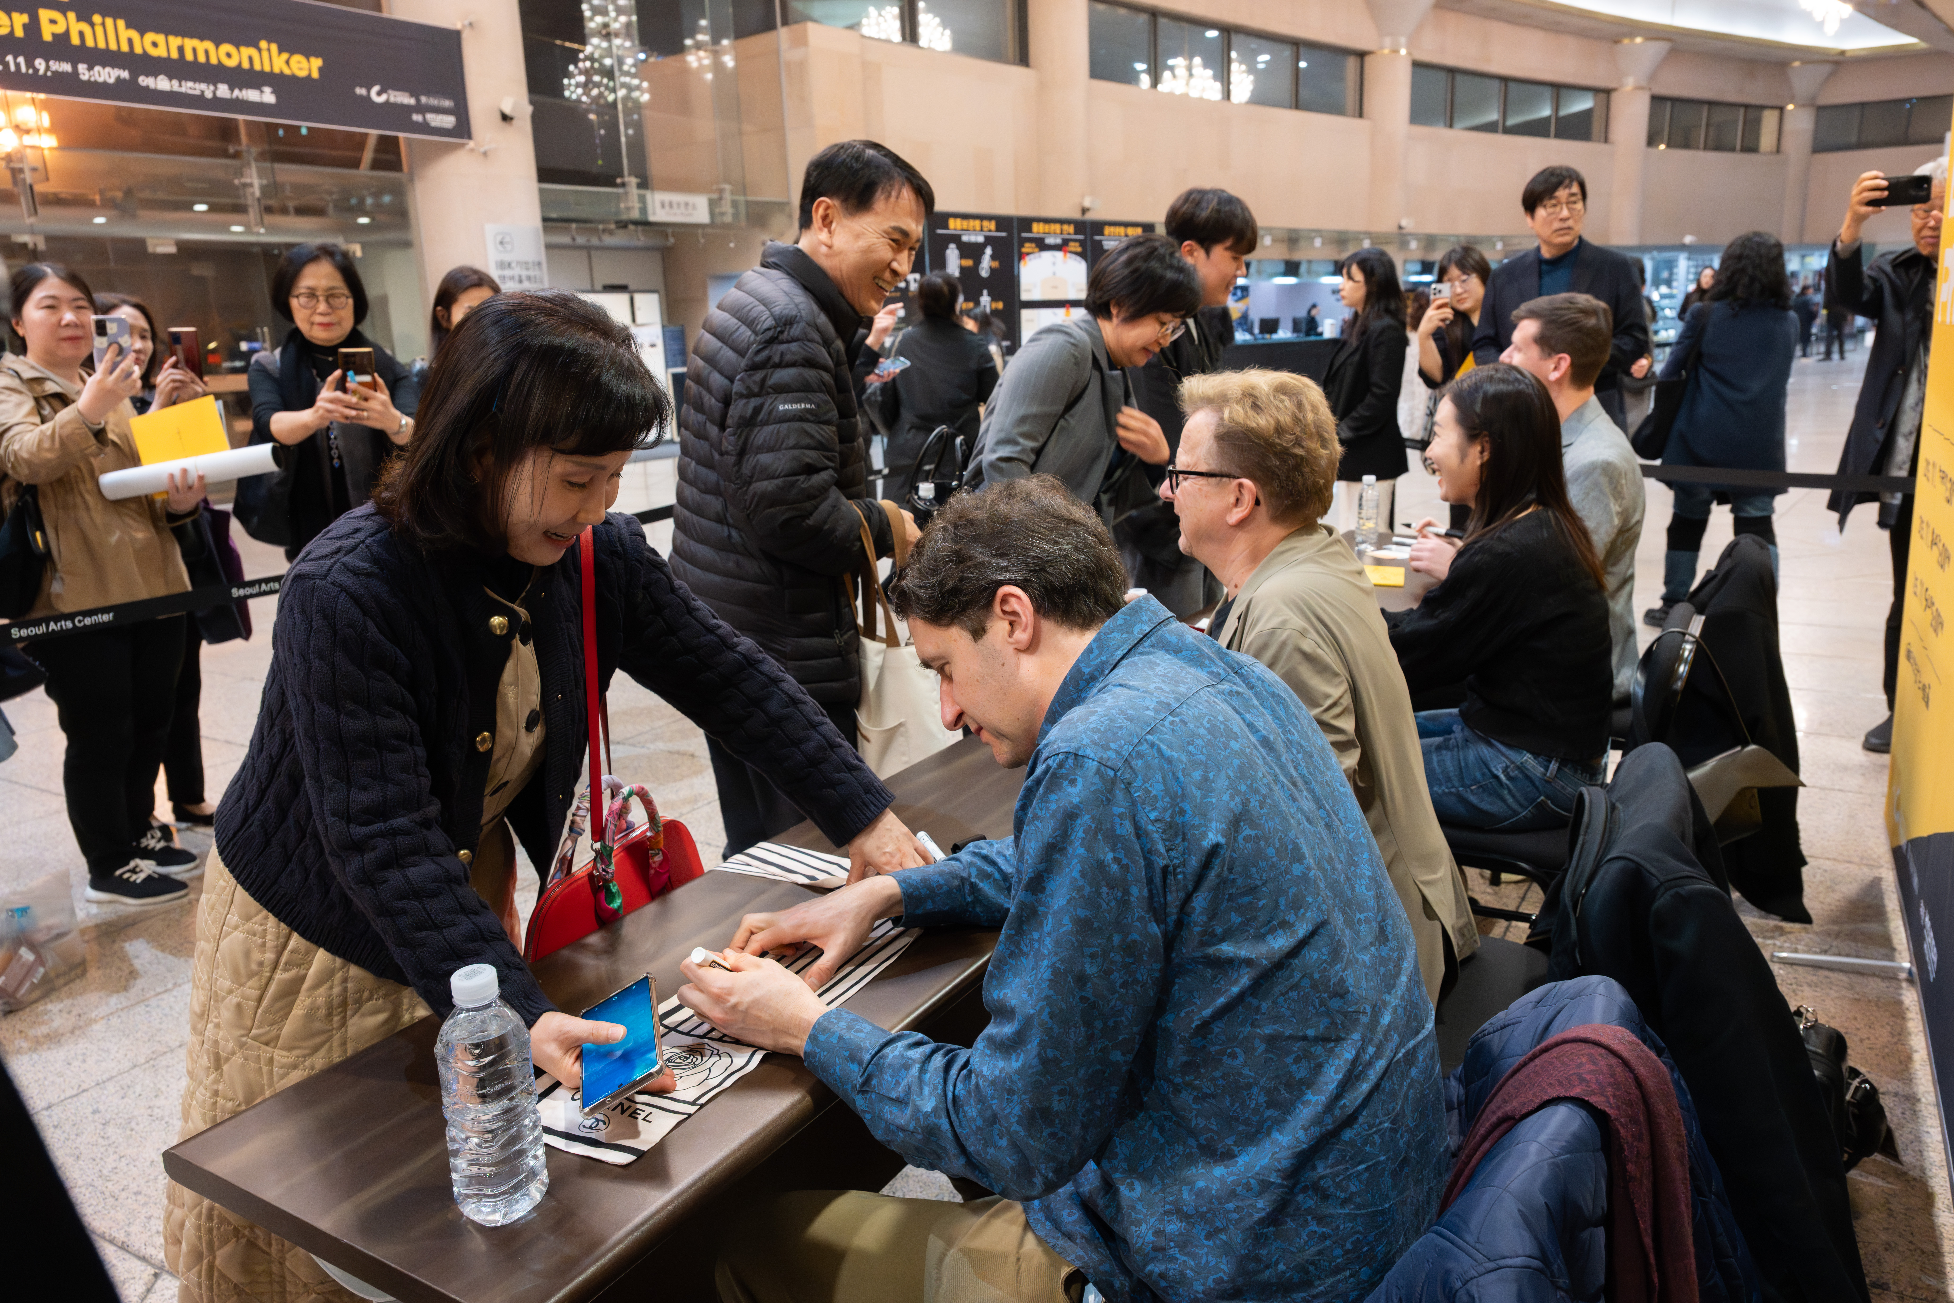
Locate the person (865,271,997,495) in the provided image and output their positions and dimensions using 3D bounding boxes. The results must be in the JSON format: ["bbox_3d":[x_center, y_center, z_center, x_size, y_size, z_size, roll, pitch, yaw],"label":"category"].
[{"bbox_3d":[-0.129,-0.836,5.689,0.500,1.586,0.360,-1,14,3],"label":"person"}]

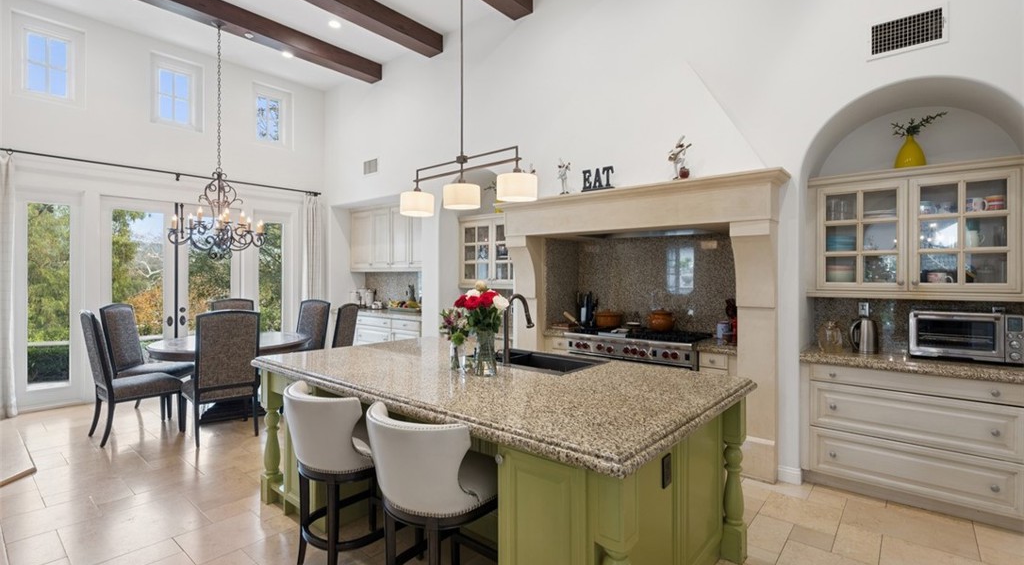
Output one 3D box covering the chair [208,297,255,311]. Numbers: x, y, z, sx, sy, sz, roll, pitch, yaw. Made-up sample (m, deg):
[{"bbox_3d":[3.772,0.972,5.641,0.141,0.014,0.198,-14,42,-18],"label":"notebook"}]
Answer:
[{"bbox_3d":[-3.606,0.820,5.940,0.520,1.160,0.690,0,1,-35],"label":"chair"}]

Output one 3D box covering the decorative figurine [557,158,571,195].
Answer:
[{"bbox_3d":[0.473,-0.976,4.176,0.120,0.325,0.100,0,1,27],"label":"decorative figurine"}]

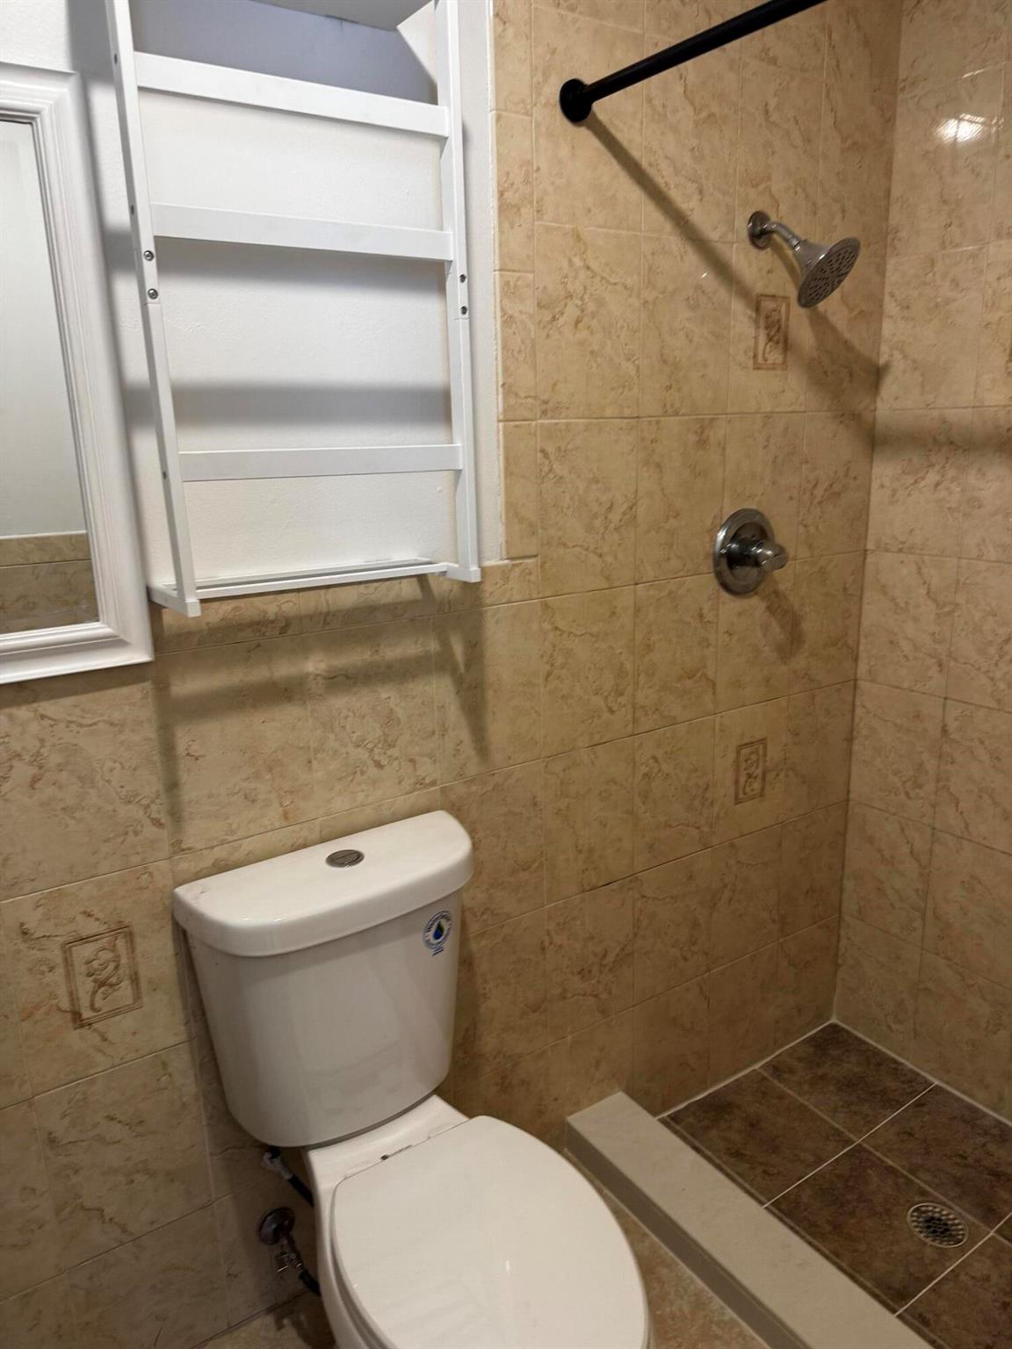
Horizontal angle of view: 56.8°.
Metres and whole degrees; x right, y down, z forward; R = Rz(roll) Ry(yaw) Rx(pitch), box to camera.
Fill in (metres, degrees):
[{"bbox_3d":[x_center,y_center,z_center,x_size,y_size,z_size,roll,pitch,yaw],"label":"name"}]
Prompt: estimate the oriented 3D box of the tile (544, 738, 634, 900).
[{"bbox_3d":[0.161,0.283,1.825,0.225,0.304,0.010,-11,17,-32],"label":"tile"}]

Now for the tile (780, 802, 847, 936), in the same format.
[{"bbox_3d":[0.749,0.476,2.294,0.234,0.304,0.010,-11,18,-32],"label":"tile"}]

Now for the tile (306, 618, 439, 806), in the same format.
[{"bbox_3d":[-0.212,0.068,1.515,0.224,0.301,0.010,-11,17,-32],"label":"tile"}]

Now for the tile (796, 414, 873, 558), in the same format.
[{"bbox_3d":[0.718,-0.413,2.038,0.232,0.306,0.010,-11,17,-32],"label":"tile"}]

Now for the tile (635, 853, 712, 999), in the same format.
[{"bbox_3d":[0.365,0.552,2.050,0.224,0.304,0.010,-11,18,-32],"label":"tile"}]

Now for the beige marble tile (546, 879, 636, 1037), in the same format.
[{"bbox_3d":[0.175,0.589,1.930,0.224,0.304,0.010,-11,18,-32],"label":"beige marble tile"}]

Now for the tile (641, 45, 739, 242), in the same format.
[{"bbox_3d":[0.325,-0.936,1.655,0.224,0.304,0.010,-11,18,-32],"label":"tile"}]

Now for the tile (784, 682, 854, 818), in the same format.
[{"bbox_3d":[0.732,0.178,2.192,0.233,0.305,0.010,-11,17,-32],"label":"tile"}]

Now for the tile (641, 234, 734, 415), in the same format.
[{"bbox_3d":[0.333,-0.639,1.734,0.224,0.304,0.010,-11,18,-32],"label":"tile"}]

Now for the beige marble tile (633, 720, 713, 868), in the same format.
[{"bbox_3d":[0.349,0.247,1.946,0.226,0.304,0.010,-11,17,-32],"label":"beige marble tile"}]

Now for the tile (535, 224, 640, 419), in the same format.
[{"bbox_3d":[0.143,-0.607,1.629,0.227,0.307,0.012,-11,17,-32],"label":"tile"}]

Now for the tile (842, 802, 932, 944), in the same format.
[{"bbox_3d":[0.927,0.483,2.282,0.012,0.307,0.226,-11,17,-32],"label":"tile"}]

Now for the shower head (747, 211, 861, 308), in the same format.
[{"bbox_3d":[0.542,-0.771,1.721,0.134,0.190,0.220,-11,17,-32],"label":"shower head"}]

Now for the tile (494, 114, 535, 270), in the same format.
[{"bbox_3d":[0.011,-0.753,1.471,0.064,0.224,0.010,-11,17,-32],"label":"tile"}]

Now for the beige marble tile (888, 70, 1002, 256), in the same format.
[{"bbox_3d":[0.864,-0.996,1.845,0.010,0.302,0.220,-11,18,-33],"label":"beige marble tile"}]

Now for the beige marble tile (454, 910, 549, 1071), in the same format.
[{"bbox_3d":[-0.013,0.630,1.819,0.227,0.307,0.012,-11,17,-32],"label":"beige marble tile"}]

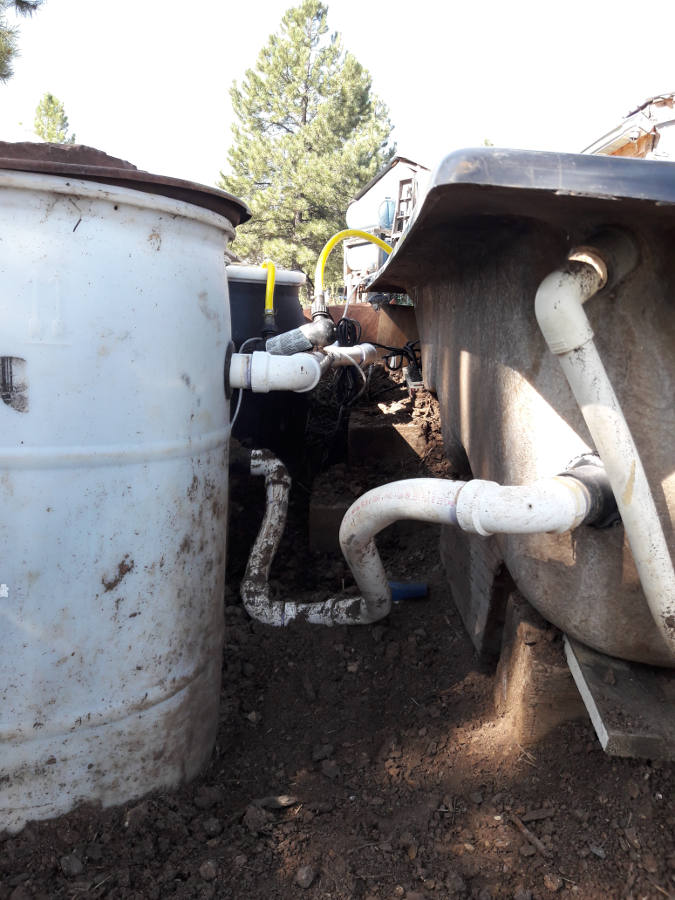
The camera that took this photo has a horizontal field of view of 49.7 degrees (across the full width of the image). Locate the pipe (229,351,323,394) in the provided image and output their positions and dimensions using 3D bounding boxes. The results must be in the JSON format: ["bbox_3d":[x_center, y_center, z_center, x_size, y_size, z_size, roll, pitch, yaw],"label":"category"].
[{"bbox_3d":[-0.088,-0.109,1.055,0.132,0.060,0.092,3,10,0],"label":"pipe"}]

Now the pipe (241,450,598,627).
[{"bbox_3d":[0.024,0.175,1.254,0.260,0.427,1.025,-1,8,-24],"label":"pipe"}]

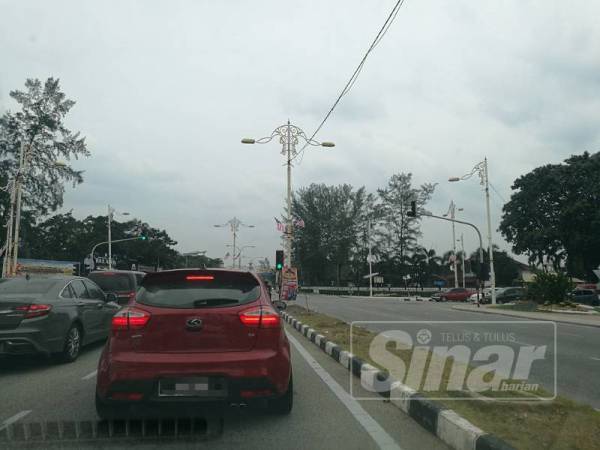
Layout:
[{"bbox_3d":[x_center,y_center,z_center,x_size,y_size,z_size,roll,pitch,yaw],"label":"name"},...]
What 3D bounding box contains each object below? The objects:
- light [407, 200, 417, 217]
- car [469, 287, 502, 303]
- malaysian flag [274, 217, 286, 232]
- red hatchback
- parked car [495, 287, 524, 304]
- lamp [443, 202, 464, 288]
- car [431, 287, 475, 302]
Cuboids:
[{"bbox_3d":[7.589,-1.123,31.853,0.620,1.100,0.400,1,-8,-6],"label":"light"},{"bbox_3d":[18.451,6.613,44.381,4.200,1.470,1.700,1,-8,-9],"label":"car"},{"bbox_3d":[-1.156,-0.030,27.744,0.700,0.920,0.300,1,-8,-6],"label":"malaysian flag"},{"bbox_3d":[-1.116,1.276,5.879,1.720,1.455,4.050,1,-8,-6],"label":"red hatchback"},{"bbox_3d":[19.913,6.217,41.637,4.400,1.500,1.750,1,-8,-9],"label":"parked car"},{"bbox_3d":[17.645,2.884,53.257,0.600,11.300,5.400,1,-8,-6],"label":"lamp"},{"bbox_3d":[15.818,6.991,47.029,4.250,1.450,1.700,1,-8,-9],"label":"car"}]

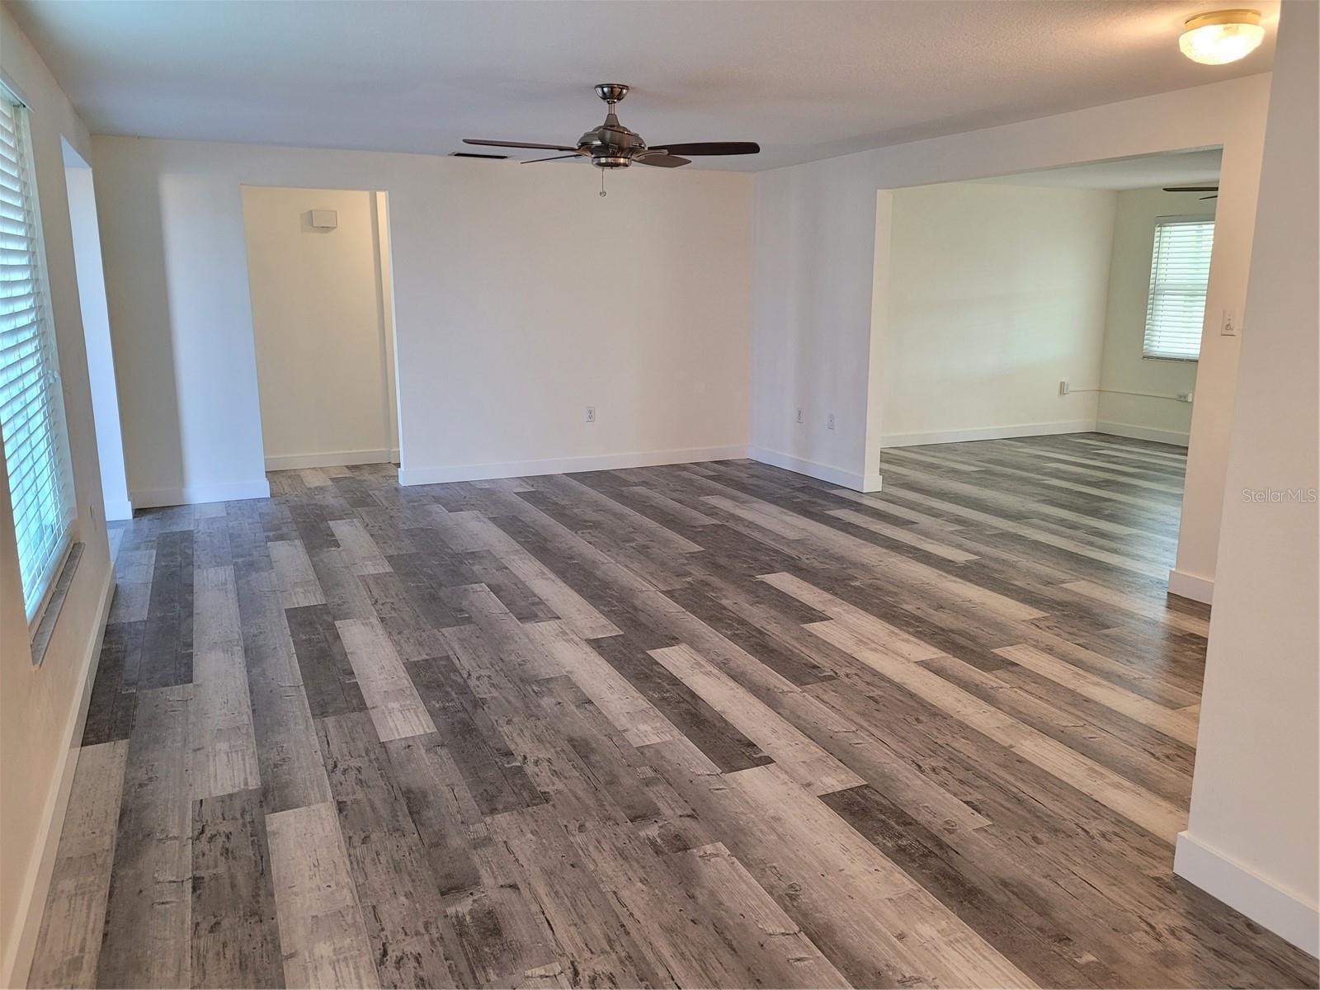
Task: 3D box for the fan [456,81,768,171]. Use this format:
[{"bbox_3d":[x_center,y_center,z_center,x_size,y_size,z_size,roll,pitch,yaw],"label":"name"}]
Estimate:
[{"bbox_3d":[-0.211,-1.645,4.416,1.310,0.330,1.280,-1,12,-6],"label":"fan"}]

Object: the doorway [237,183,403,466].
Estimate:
[{"bbox_3d":[-2.276,-1.025,6.763,0.915,2.030,0.130,-5,13,-24],"label":"doorway"}]

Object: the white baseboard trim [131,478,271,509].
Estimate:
[{"bbox_3d":[-3.022,-0.012,6.563,0.822,0.133,0.018,-5,13,-24],"label":"white baseboard trim"}]

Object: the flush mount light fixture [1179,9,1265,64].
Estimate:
[{"bbox_3d":[1.841,-1.490,3.256,0.250,0.140,0.250,-5,13,-24],"label":"flush mount light fixture"}]

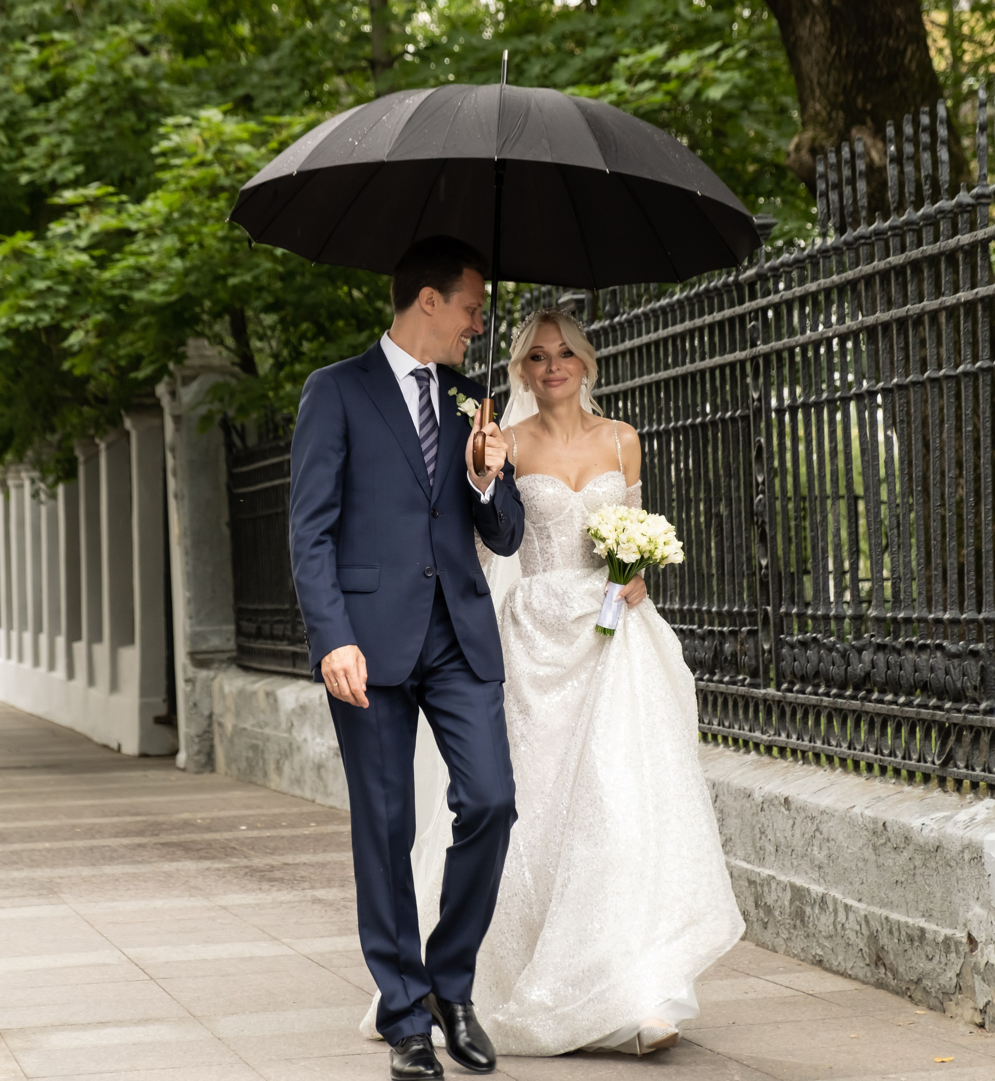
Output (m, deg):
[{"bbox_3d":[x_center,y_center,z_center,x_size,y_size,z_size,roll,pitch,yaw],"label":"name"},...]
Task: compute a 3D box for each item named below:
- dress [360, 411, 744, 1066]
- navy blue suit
[{"bbox_3d":[0.116,0.440,7.930,0.800,1.430,0.900,-2,-1,-9],"label":"dress"},{"bbox_3d":[-0.201,0.323,7.520,0.510,1.530,0.500,-2,-1,-13],"label":"navy blue suit"}]

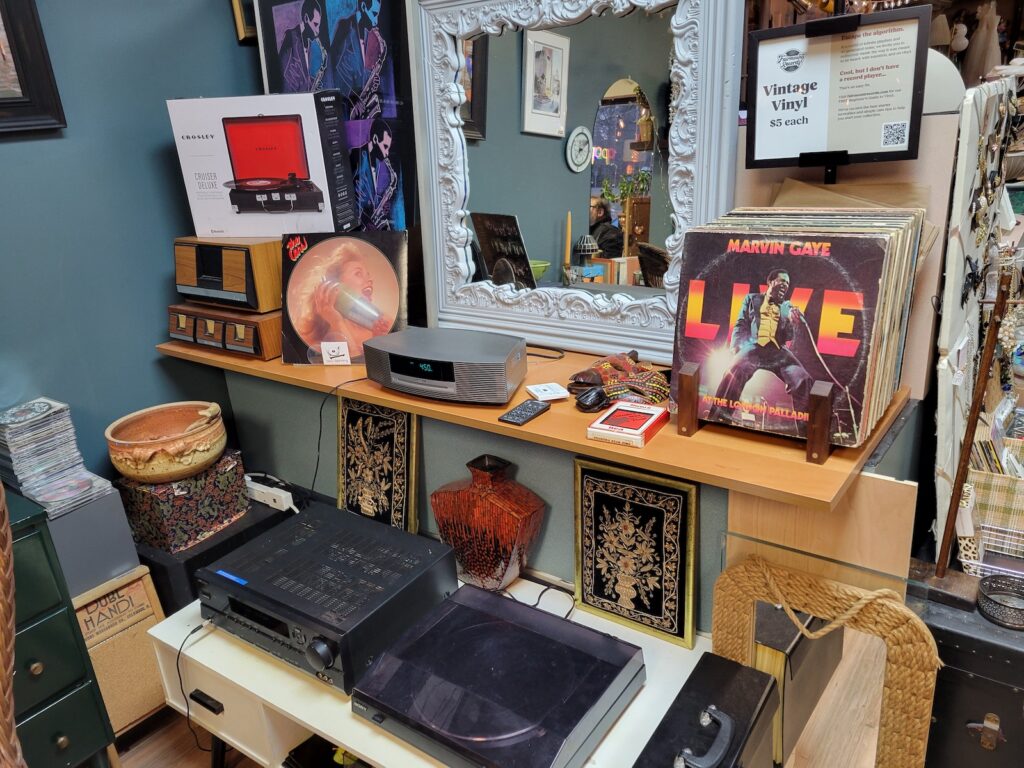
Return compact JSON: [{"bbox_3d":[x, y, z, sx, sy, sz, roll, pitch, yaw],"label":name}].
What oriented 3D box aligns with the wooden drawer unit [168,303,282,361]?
[{"bbox_3d":[-0.712,-0.167,2.077,0.385,0.102,0.235,9,24,33],"label":"wooden drawer unit"}]

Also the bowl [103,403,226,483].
[{"bbox_3d":[-0.812,0.144,1.833,0.262,0.118,0.262,-3,20,1],"label":"bowl"}]

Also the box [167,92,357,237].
[{"bbox_3d":[-0.635,-0.561,1.990,0.424,0.342,0.123,3,21,18],"label":"box"}]

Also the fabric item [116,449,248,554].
[{"bbox_3d":[-0.795,0.275,1.871,0.142,0.158,0.235,8,23,29],"label":"fabric item"}]

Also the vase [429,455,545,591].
[{"bbox_3d":[-0.053,0.301,1.709,0.242,0.294,0.088,9,23,32],"label":"vase"}]

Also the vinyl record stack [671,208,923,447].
[{"bbox_3d":[0.509,-0.130,1.368,0.318,0.318,0.385,11,24,35],"label":"vinyl record stack"}]

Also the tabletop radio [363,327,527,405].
[{"bbox_3d":[-0.124,-0.042,1.618,0.360,0.104,0.200,9,23,31],"label":"tabletop radio"}]

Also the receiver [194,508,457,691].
[{"bbox_3d":[-0.391,0.436,1.627,0.435,0.139,0.335,10,24,33],"label":"receiver"}]

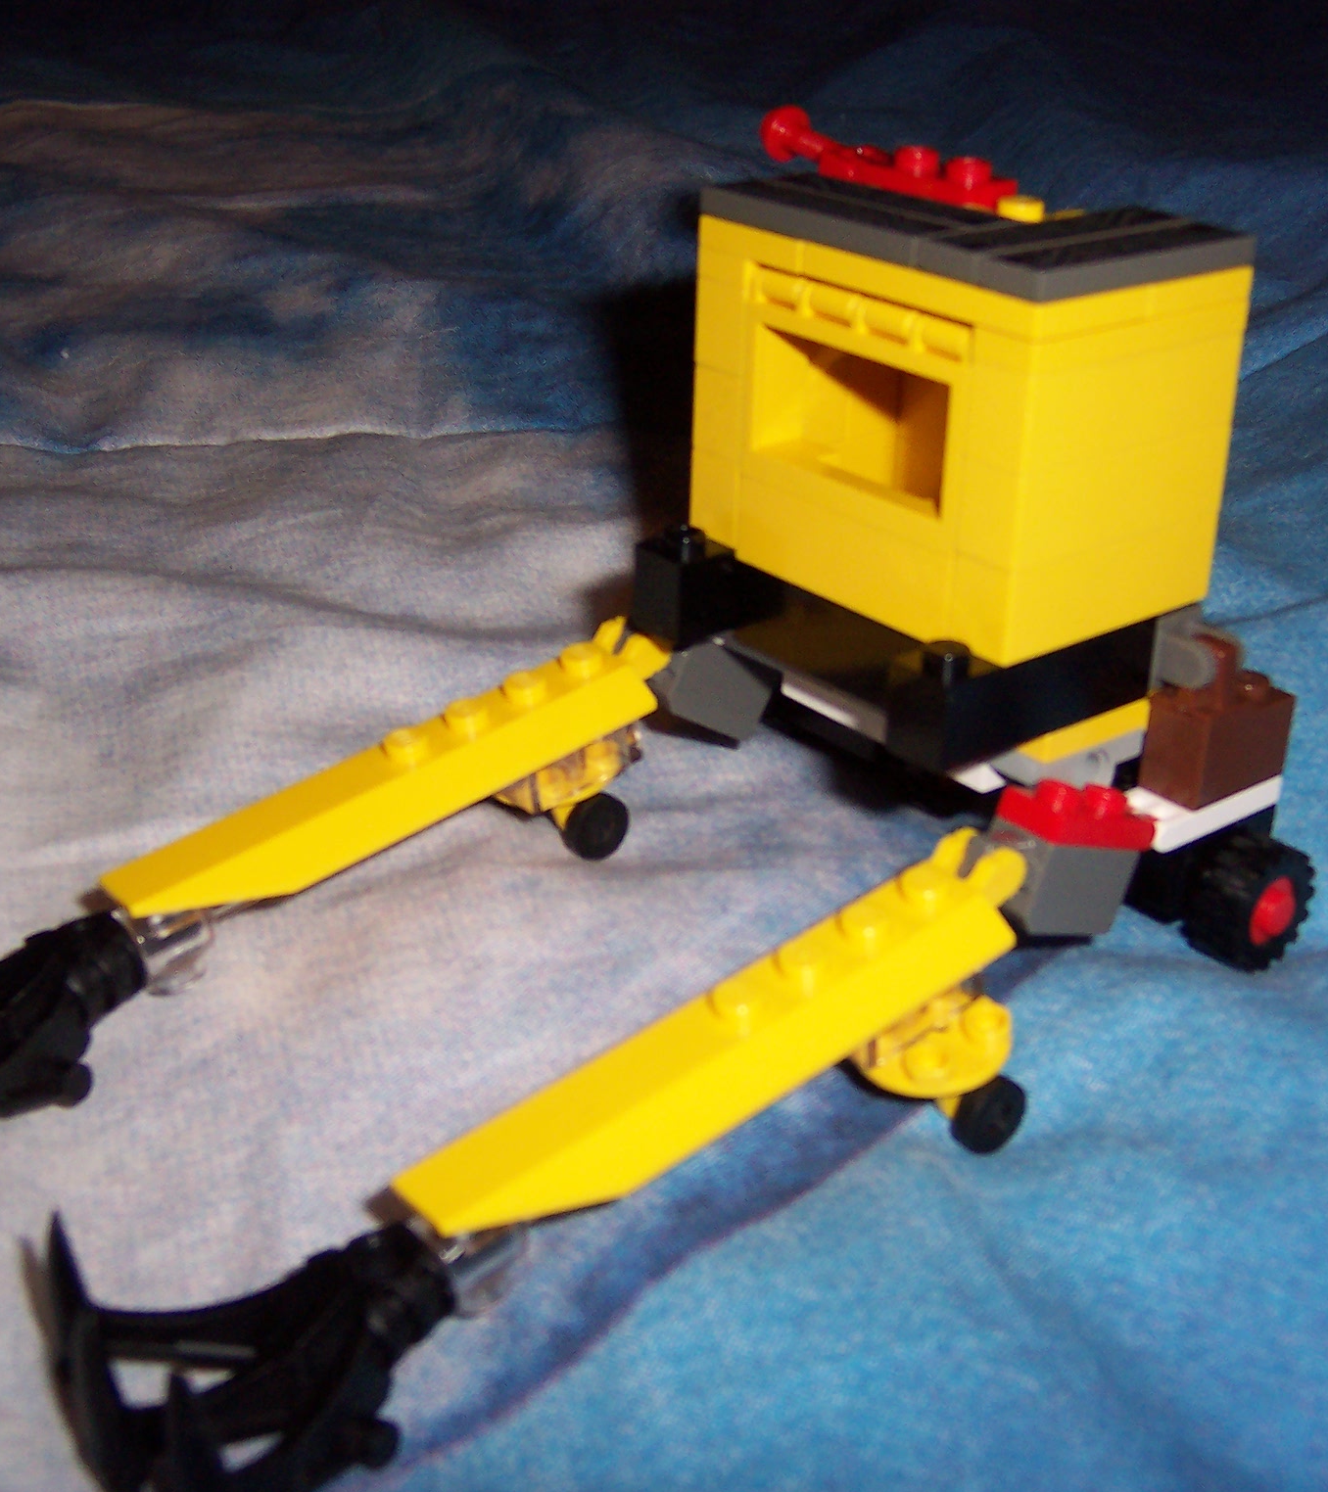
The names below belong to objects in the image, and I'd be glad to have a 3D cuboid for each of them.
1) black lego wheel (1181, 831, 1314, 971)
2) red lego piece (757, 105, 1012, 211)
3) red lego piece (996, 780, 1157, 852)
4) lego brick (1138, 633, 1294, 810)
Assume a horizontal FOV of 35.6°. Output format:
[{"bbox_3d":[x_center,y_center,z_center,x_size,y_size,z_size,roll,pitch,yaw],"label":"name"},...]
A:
[{"bbox_3d":[0.063,0.017,0.224,0.014,0.014,0.007,-17,31,-36],"label":"black lego wheel"},{"bbox_3d":[0.023,-0.065,0.226,0.008,0.007,0.036,-17,31,-36],"label":"red lego piece"},{"bbox_3d":[0.044,0.007,0.219,0.016,0.005,0.008,6,15,-43],"label":"red lego piece"},{"bbox_3d":[0.060,-0.004,0.222,0.016,0.017,0.008,-17,31,-36],"label":"lego brick"}]

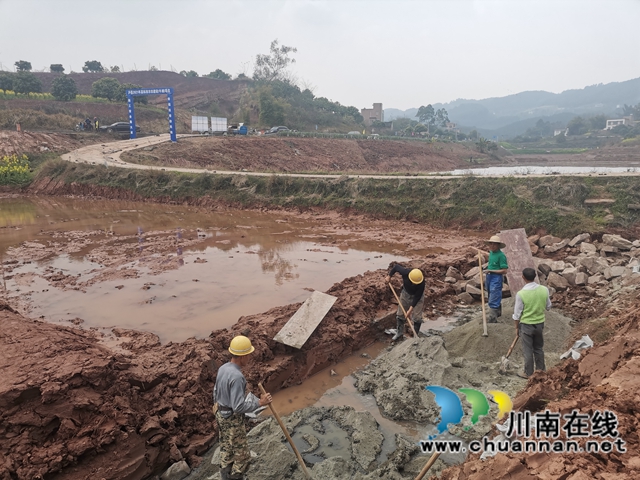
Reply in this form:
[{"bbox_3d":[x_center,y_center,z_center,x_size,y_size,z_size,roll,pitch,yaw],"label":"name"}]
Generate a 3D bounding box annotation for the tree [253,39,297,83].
[{"bbox_3d":[-10.148,-40.083,108.000,9.800,9.800,9.000,-1,13,-5],"label":"tree"}]

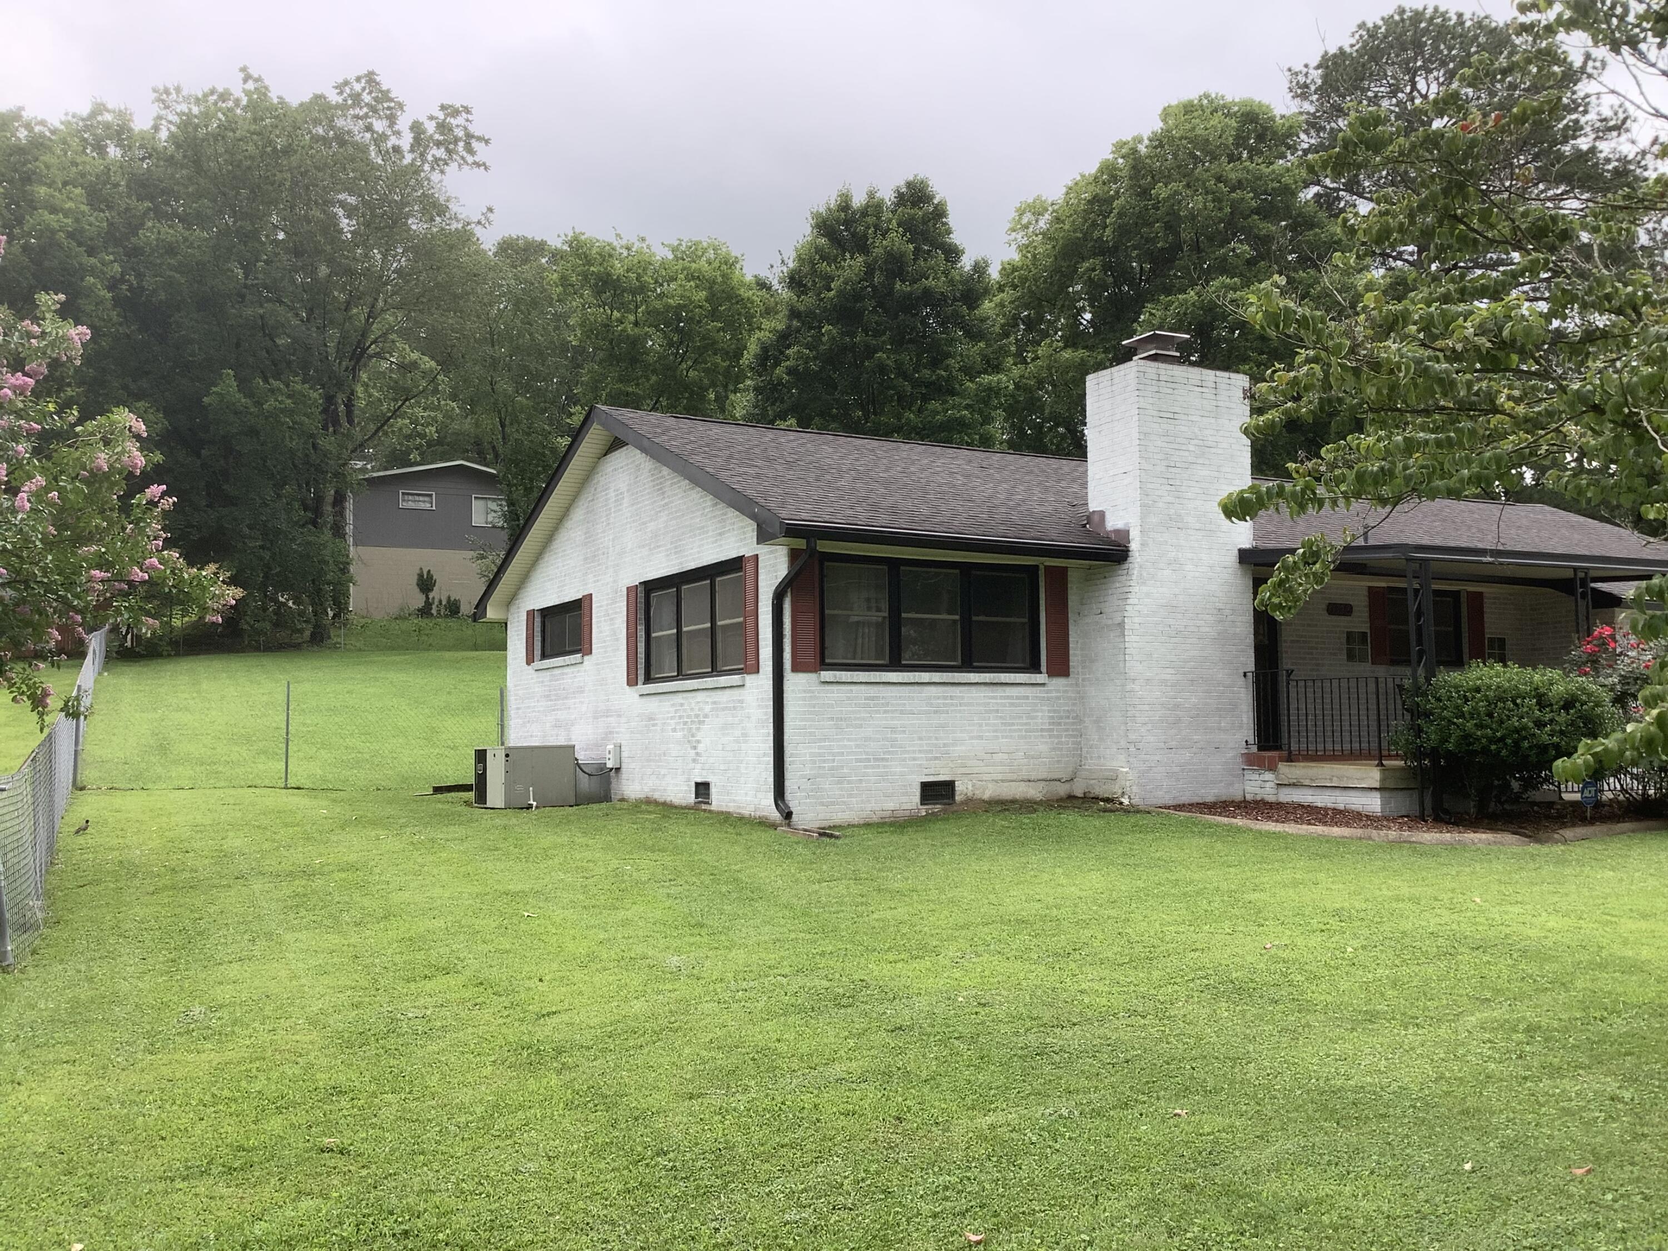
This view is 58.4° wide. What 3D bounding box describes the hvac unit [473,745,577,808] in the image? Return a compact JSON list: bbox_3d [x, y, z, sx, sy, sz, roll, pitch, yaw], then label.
[{"bbox_3d":[-3.787,1.846,18.273,0.870,0.730,1.190,2,-5,-30],"label":"hvac unit"}]

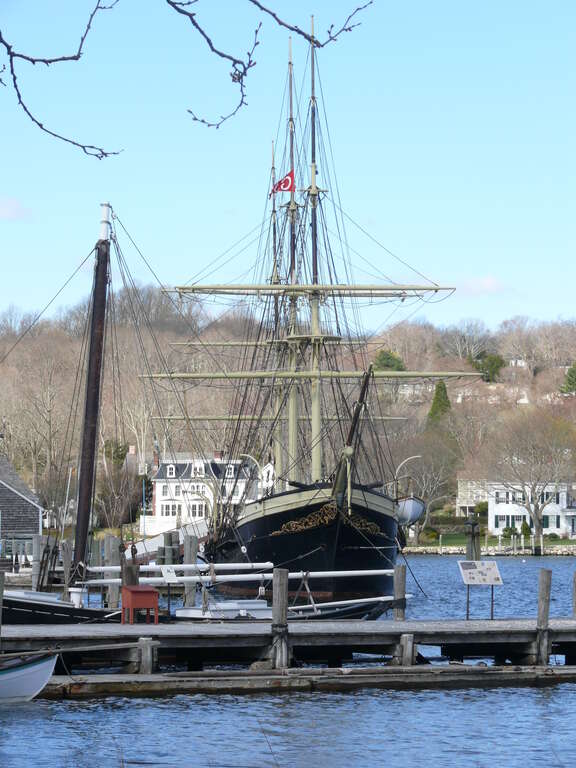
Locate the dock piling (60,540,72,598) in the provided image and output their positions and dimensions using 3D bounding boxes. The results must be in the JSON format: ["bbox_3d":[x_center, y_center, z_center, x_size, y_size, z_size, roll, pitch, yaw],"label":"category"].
[{"bbox_3d":[-7.757,6.632,96.787,0.420,2.300,0.400,0,-3,0],"label":"dock piling"}]

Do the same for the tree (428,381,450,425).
[{"bbox_3d":[28.475,3.500,520.516,4.300,8.400,4.300,0,-3,0],"label":"tree"}]

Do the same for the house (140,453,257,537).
[{"bbox_3d":[-12.516,15.452,384.716,14.600,11.500,11.000,-1,-3,10],"label":"house"}]

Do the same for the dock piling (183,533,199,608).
[{"bbox_3d":[-3.518,6.819,99.781,0.480,2.850,0.450,0,-3,0],"label":"dock piling"}]

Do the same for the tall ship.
[{"bbox_3d":[1.017,-3.681,140.879,16.800,31.000,41.000,0,-3,-6],"label":"tall ship"}]

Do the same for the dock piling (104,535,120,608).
[{"bbox_3d":[-6.347,6.819,99.781,0.550,2.850,0.500,0,-3,0],"label":"dock piling"}]

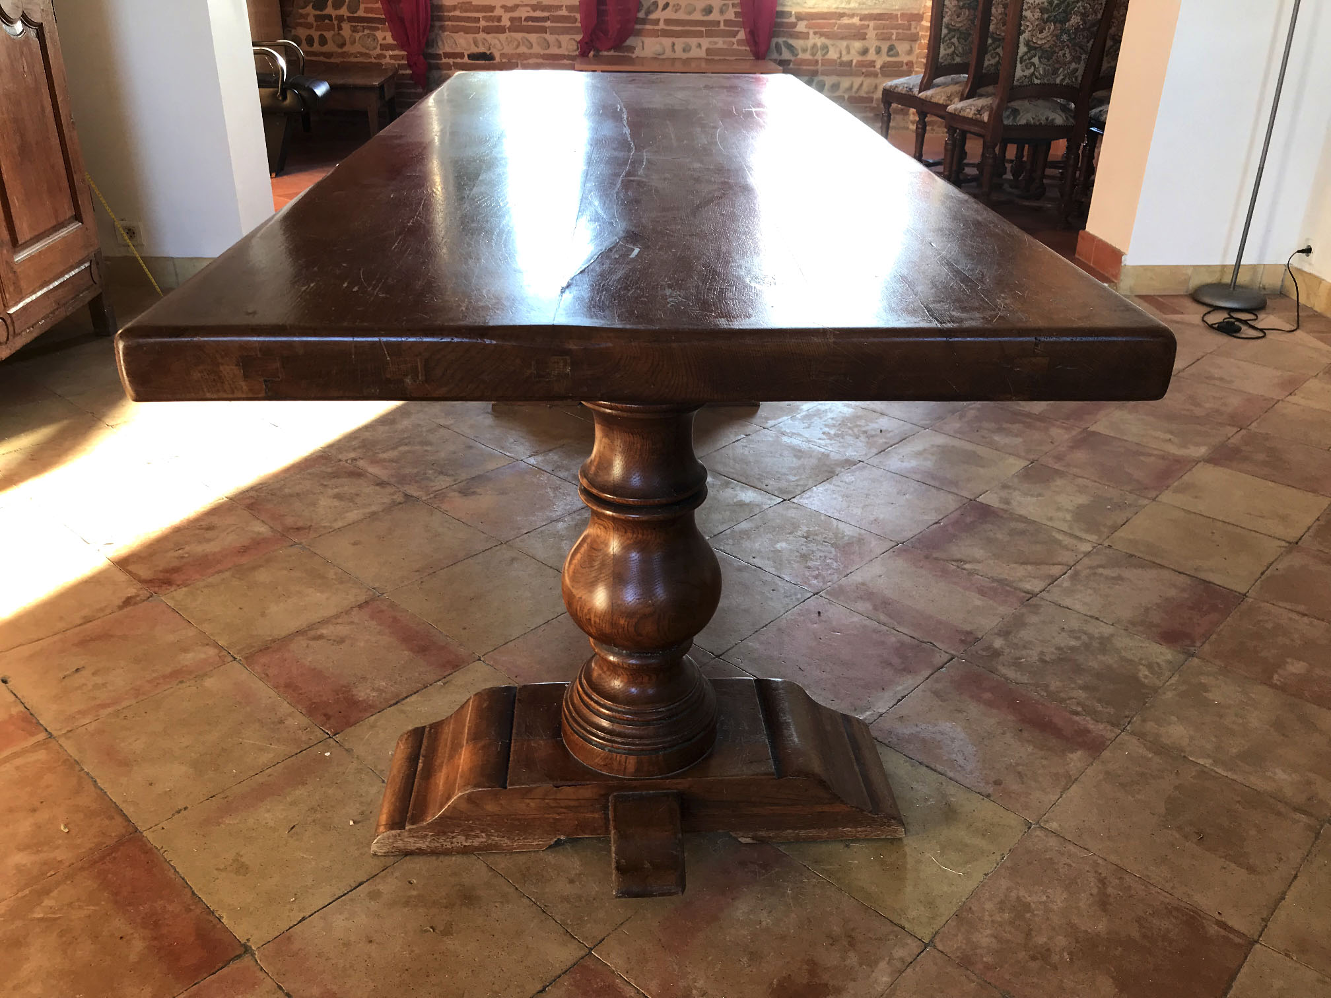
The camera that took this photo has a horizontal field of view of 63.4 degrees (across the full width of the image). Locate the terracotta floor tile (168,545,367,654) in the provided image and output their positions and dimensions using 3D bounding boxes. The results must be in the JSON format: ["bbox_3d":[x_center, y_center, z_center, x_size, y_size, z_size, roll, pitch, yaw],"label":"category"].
[{"bbox_3d":[-0.712,0.183,1.945,0.275,0.020,0.275,23,34,38],"label":"terracotta floor tile"}]

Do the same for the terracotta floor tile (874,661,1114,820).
[{"bbox_3d":[0.524,0.382,1.731,0.294,0.020,0.296,23,33,38],"label":"terracotta floor tile"}]

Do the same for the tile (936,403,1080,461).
[{"bbox_3d":[0.860,-0.166,2.720,0.275,0.020,0.275,23,34,38],"label":"tile"}]

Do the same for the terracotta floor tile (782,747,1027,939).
[{"bbox_3d":[0.319,0.474,1.535,0.293,0.020,0.290,22,33,37],"label":"terracotta floor tile"}]

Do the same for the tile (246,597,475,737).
[{"bbox_3d":[-0.538,0.290,1.894,0.300,0.020,0.294,22,33,38],"label":"tile"}]

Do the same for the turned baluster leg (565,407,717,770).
[{"bbox_3d":[-0.029,0.083,1.344,0.209,0.501,0.209,1,26,0],"label":"turned baluster leg"}]

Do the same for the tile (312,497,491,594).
[{"bbox_3d":[-0.557,0.103,2.280,0.295,0.020,0.295,22,33,37],"label":"tile"}]

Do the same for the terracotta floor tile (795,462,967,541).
[{"bbox_3d":[0.470,0.011,2.353,0.283,0.020,0.280,23,34,38],"label":"terracotta floor tile"}]

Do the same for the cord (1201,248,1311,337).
[{"bbox_3d":[2.010,-0.689,3.563,0.474,0.204,0.461,-1,26,-2],"label":"cord"}]

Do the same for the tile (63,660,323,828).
[{"bbox_3d":[-0.706,0.364,1.613,0.286,0.020,0.279,23,34,38],"label":"tile"}]

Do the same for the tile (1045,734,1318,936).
[{"bbox_3d":[0.742,0.473,1.548,0.294,0.020,0.296,23,34,38],"label":"tile"}]

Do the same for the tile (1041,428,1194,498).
[{"bbox_3d":[1.067,-0.079,2.548,0.275,0.020,0.275,23,34,38],"label":"tile"}]

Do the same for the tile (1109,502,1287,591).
[{"bbox_3d":[1.077,0.101,2.181,0.279,0.020,0.281,23,34,38],"label":"tile"}]

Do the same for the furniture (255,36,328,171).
[{"bbox_3d":[-2.450,-2.424,6.584,0.620,0.750,0.600,1,26,0],"label":"furniture"}]

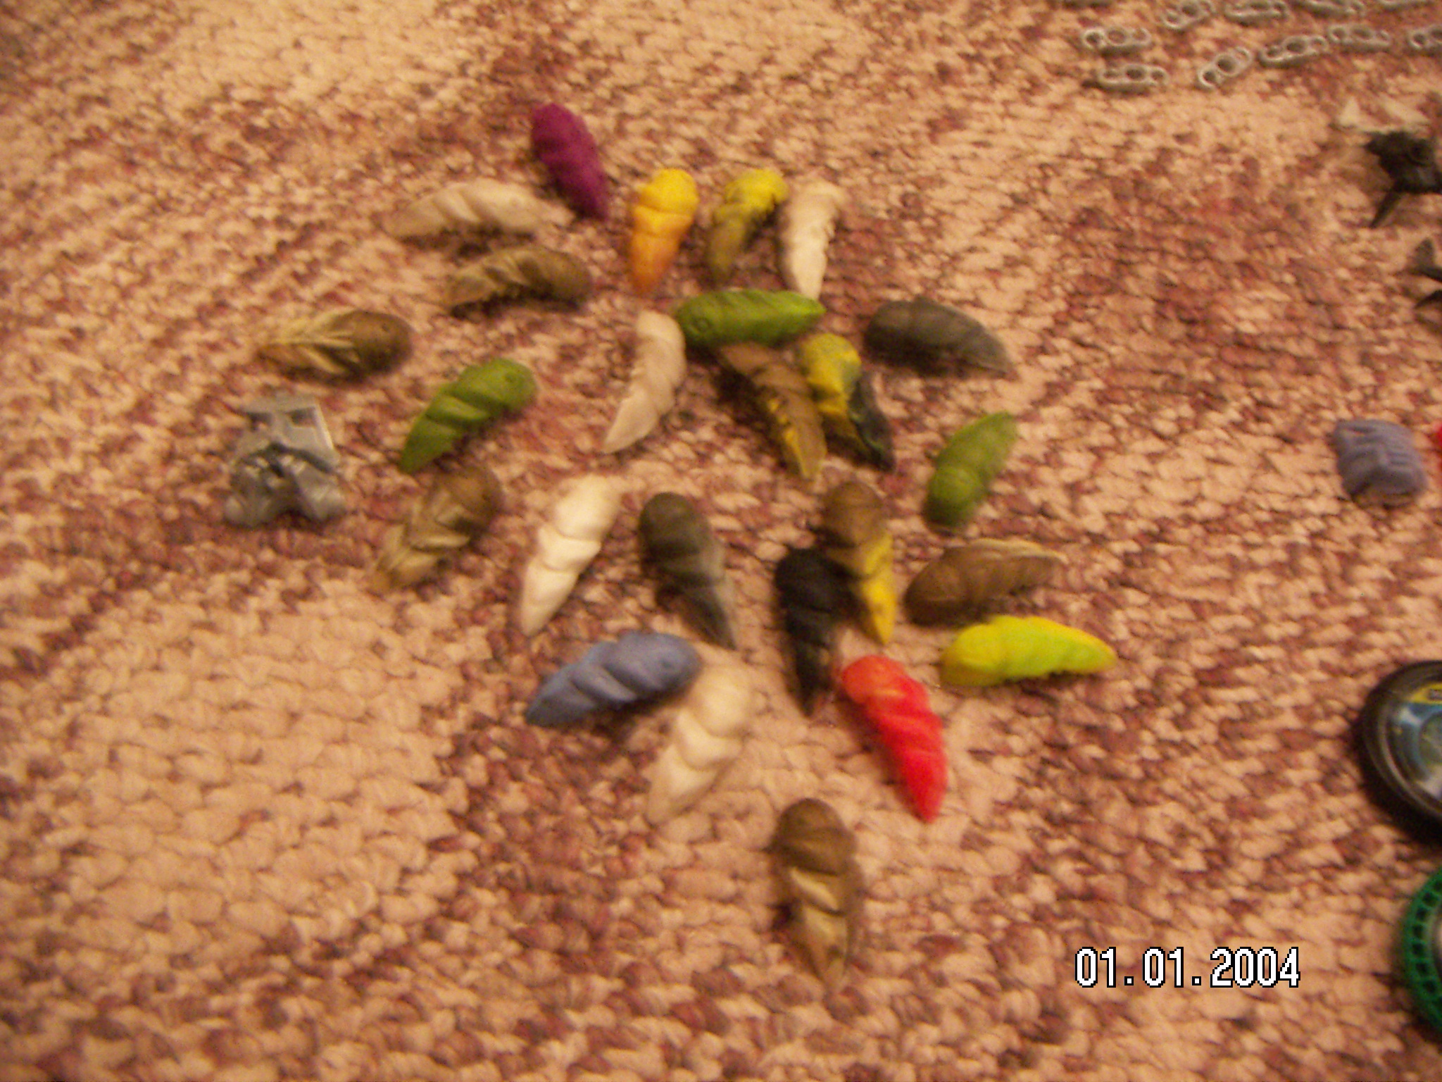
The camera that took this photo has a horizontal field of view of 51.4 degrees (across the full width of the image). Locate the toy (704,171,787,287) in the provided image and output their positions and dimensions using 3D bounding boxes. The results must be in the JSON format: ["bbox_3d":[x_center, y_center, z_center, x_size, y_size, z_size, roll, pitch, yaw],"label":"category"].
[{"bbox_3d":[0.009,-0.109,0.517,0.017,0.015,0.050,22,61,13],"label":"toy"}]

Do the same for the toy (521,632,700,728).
[{"bbox_3d":[-0.029,0.035,0.392,0.046,0.015,0.017,-19,62,-11],"label":"toy"}]

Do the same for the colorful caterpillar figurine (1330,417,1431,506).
[{"bbox_3d":[0.191,-0.023,0.434,0.026,0.012,0.026,0,63,-4],"label":"colorful caterpillar figurine"}]

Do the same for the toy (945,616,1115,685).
[{"bbox_3d":[0.082,0.030,0.398,0.047,0.016,0.018,-3,64,-5],"label":"toy"}]

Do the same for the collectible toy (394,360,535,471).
[{"bbox_3d":[-0.074,-0.037,0.433,0.046,0.015,0.017,-35,66,-19],"label":"collectible toy"}]

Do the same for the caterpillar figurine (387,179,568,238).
[{"bbox_3d":[-0.087,-0.114,0.520,0.055,0.015,0.017,-5,58,-3],"label":"caterpillar figurine"}]

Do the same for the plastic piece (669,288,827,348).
[{"bbox_3d":[0.009,-0.066,0.442,0.045,0.016,0.018,-6,64,-7],"label":"plastic piece"}]

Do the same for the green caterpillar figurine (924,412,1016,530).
[{"bbox_3d":[0.080,-0.024,0.464,0.017,0.015,0.051,27,62,16],"label":"green caterpillar figurine"}]

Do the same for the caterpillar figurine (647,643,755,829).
[{"bbox_3d":[-0.007,0.053,0.416,0.017,0.015,0.053,22,61,13],"label":"caterpillar figurine"}]

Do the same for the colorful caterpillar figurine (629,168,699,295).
[{"bbox_3d":[-0.018,-0.093,0.454,0.019,0.016,0.047,14,63,3],"label":"colorful caterpillar figurine"}]

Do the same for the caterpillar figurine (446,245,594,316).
[{"bbox_3d":[-0.068,-0.088,0.504,0.051,0.015,0.017,-12,59,-8],"label":"caterpillar figurine"}]

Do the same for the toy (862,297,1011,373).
[{"bbox_3d":[0.071,-0.067,0.491,0.050,0.015,0.017,13,59,8],"label":"toy"}]

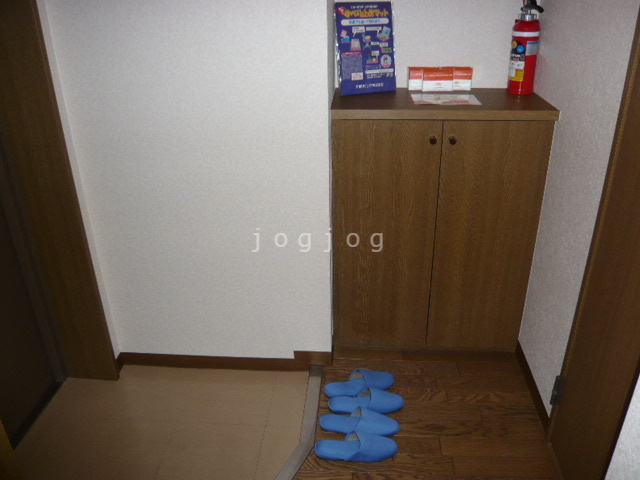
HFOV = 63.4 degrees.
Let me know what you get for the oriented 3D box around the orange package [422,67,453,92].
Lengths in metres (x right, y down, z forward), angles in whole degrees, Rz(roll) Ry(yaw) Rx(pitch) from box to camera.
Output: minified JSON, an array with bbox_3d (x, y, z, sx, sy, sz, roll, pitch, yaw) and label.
[{"bbox_3d":[0.440,-0.595,1.924,0.110,0.078,0.030,1,25,4],"label":"orange package"}]

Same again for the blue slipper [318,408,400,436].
[{"bbox_3d":[0.131,0.581,1.697,0.262,0.073,0.091,3,25,8],"label":"blue slipper"}]

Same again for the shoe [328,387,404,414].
[{"bbox_3d":[0.162,0.541,1.781,0.262,0.073,0.091,0,25,1],"label":"shoe"}]

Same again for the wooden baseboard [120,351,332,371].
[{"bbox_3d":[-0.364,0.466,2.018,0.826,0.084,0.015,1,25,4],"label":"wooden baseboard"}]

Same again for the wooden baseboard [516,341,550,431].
[{"bbox_3d":[0.745,0.519,1.815,0.013,0.068,0.395,2,25,6],"label":"wooden baseboard"}]

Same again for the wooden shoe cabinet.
[{"bbox_3d":[0.410,-0.063,1.997,0.705,0.946,0.395,1,26,4],"label":"wooden shoe cabinet"}]

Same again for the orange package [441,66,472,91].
[{"bbox_3d":[0.512,-0.603,1.938,0.110,0.078,0.030,1,25,4],"label":"orange package"}]

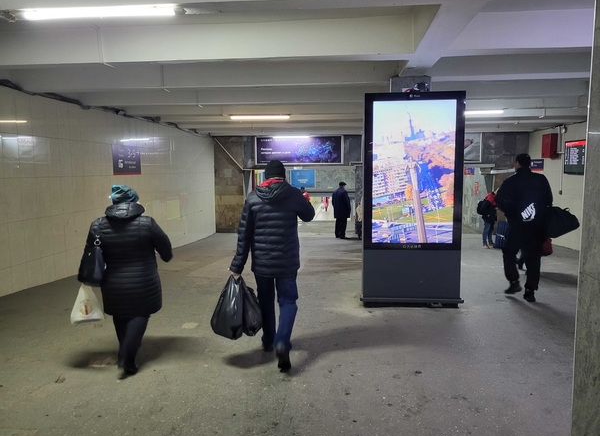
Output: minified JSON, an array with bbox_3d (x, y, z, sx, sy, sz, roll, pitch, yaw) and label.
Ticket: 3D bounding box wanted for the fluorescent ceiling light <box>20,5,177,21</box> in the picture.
[{"bbox_3d":[-1.446,-1.475,3.250,1.100,0.080,0.120,0,6,6],"label":"fluorescent ceiling light"}]

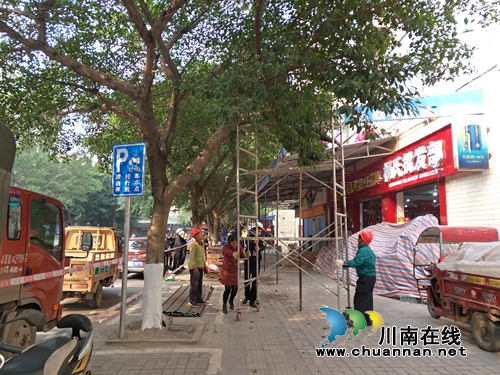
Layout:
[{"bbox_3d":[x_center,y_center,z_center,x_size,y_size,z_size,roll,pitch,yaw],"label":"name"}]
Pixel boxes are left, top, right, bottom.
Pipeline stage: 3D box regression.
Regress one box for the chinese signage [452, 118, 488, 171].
[{"bbox_3d":[5.697,-1.083,9.307,0.820,1.270,0.180,0,-7,-3],"label":"chinese signage"}]

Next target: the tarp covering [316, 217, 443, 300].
[{"bbox_3d":[3.760,2.066,11.734,1.900,2.020,7.000,1,-7,-4],"label":"tarp covering"}]

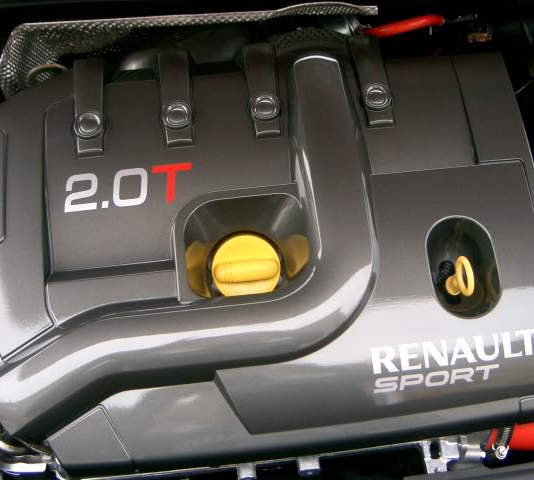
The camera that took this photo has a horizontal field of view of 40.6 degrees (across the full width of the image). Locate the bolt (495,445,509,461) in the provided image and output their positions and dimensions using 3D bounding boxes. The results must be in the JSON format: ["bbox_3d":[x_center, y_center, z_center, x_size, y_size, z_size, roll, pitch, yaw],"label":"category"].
[{"bbox_3d":[0.215,0.195,0.660,0.011,0.012,0.011,-3,113,9],"label":"bolt"}]

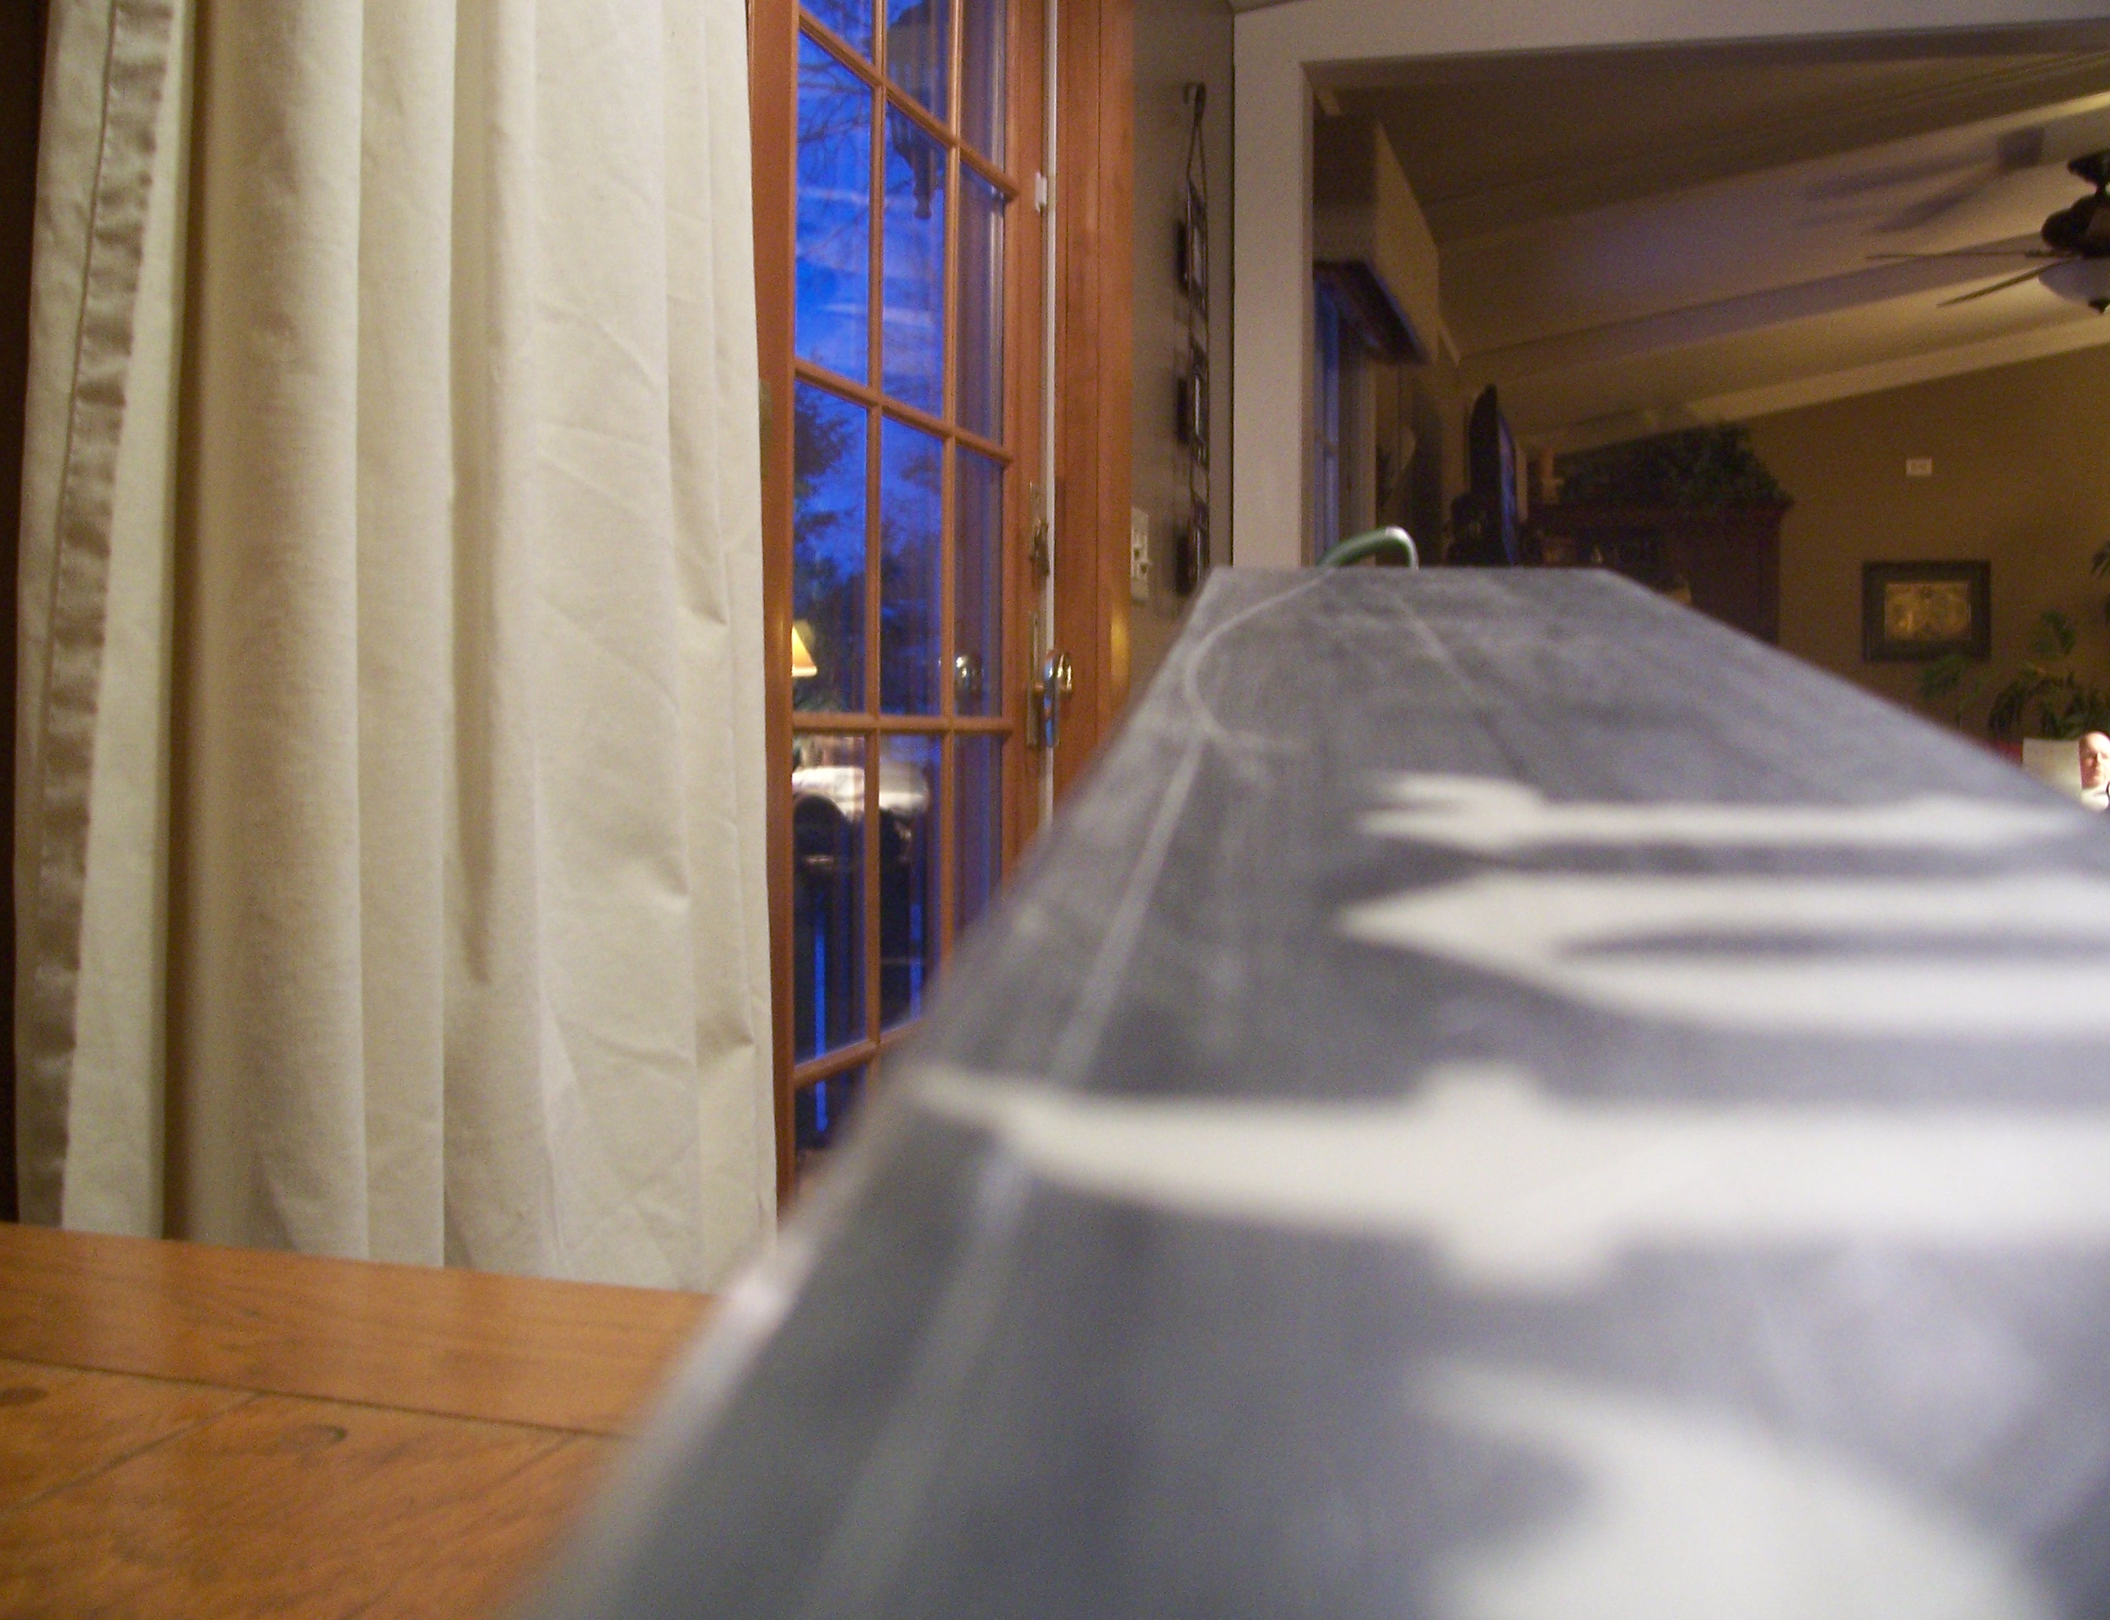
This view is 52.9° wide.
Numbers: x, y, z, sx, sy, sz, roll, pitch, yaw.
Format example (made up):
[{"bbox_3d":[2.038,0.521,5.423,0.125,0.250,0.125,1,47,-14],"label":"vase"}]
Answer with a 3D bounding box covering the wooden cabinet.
[{"bbox_3d":[2.540,-0.330,8.900,1.080,1.880,0.580,1,2,16],"label":"wooden cabinet"}]

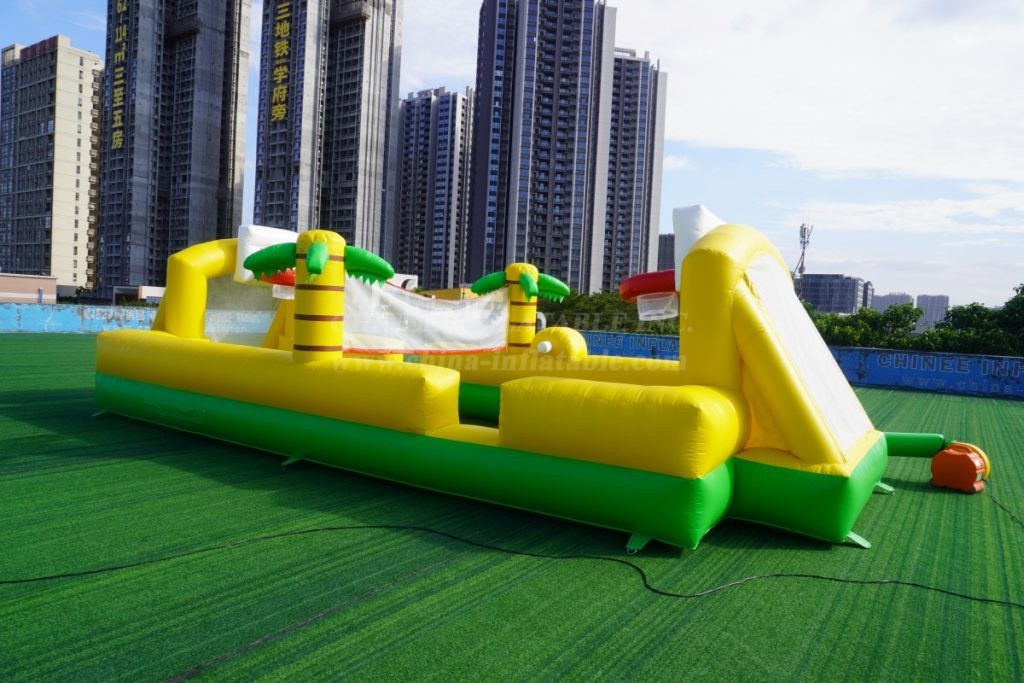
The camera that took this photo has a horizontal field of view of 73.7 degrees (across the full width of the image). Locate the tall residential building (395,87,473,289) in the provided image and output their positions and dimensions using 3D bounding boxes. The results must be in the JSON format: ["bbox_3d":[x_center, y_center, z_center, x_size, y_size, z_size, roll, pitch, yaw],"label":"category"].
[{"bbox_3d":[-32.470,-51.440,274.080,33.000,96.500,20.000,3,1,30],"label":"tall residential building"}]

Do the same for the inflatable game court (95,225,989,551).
[{"bbox_3d":[-0.694,-0.142,8.819,10.741,2.693,4.682,4,2,34],"label":"inflatable game court"}]

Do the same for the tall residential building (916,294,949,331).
[{"bbox_3d":[669.330,-27.090,1089.150,42.000,93.500,21.000,3,1,27],"label":"tall residential building"}]

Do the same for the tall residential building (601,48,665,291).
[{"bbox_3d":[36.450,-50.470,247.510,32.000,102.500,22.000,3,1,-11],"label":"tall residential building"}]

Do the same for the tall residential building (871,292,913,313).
[{"bbox_3d":[625.340,-31.670,1124.110,54.000,97.000,22.000,3,1,27],"label":"tall residential building"}]

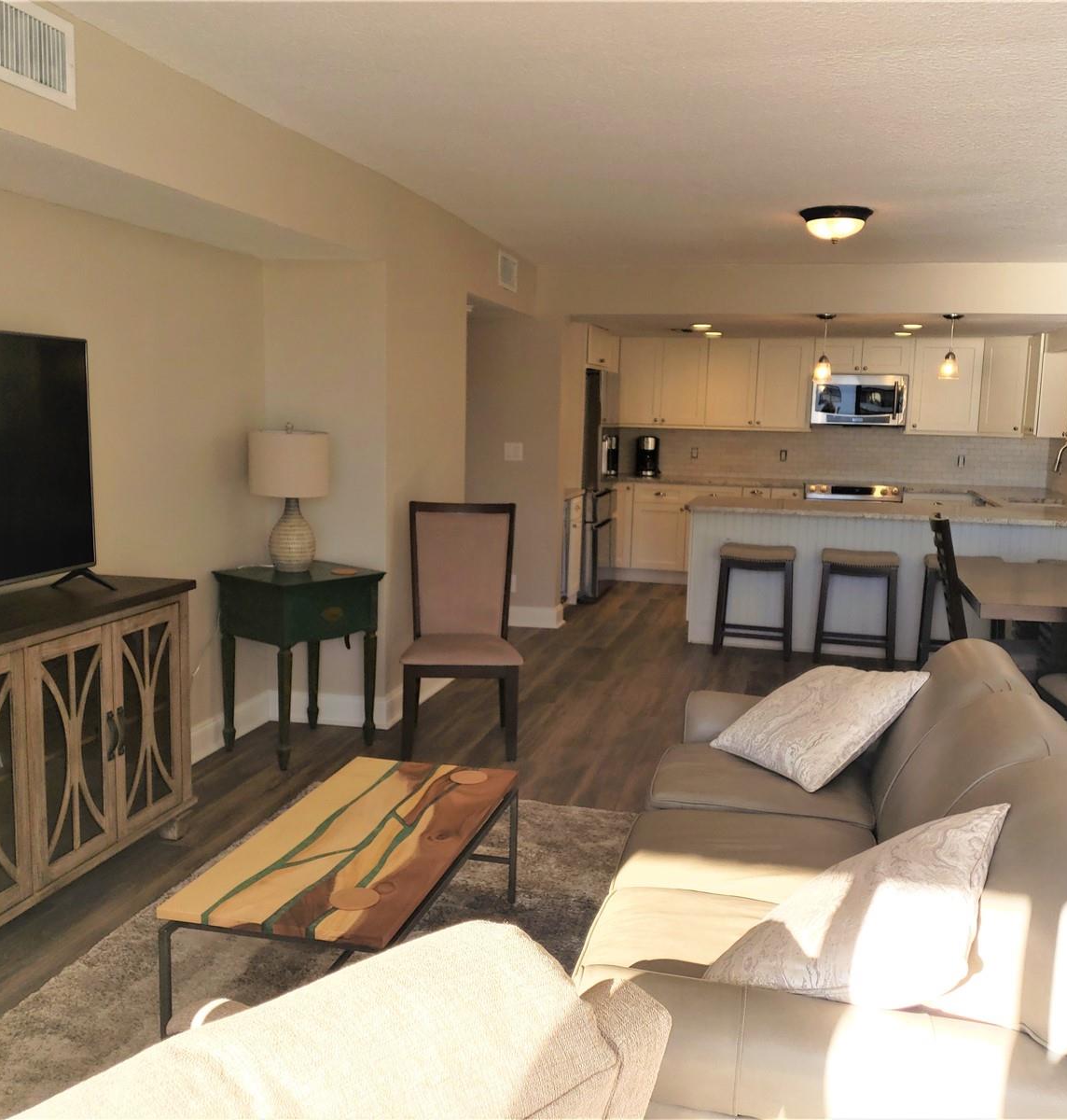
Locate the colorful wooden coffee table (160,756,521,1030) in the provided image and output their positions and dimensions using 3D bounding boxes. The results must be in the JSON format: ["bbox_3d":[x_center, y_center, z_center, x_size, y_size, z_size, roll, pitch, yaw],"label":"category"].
[{"bbox_3d":[-0.428,0.895,2.891,0.514,0.422,1.102,3,8,15],"label":"colorful wooden coffee table"}]

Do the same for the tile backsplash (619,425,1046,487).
[{"bbox_3d":[2.513,-0.910,9.815,3.750,0.430,0.020,3,8,14],"label":"tile backsplash"}]

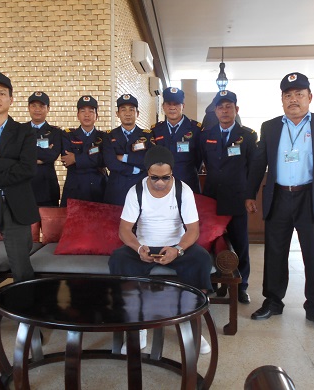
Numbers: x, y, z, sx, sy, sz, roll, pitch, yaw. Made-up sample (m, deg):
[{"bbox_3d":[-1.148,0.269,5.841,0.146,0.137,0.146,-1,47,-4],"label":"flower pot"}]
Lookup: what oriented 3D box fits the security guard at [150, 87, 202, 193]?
[{"bbox_3d":[0.165,-0.021,3.309,0.470,1.753,0.300,0,5,2],"label":"security guard"}]

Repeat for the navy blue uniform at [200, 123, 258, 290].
[{"bbox_3d":[0.605,0.094,3.238,0.500,1.369,0.300,1,5,13],"label":"navy blue uniform"}]

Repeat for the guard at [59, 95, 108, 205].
[{"bbox_3d":[-0.623,0.010,3.310,0.460,1.675,0.340,0,4,-7],"label":"guard"}]

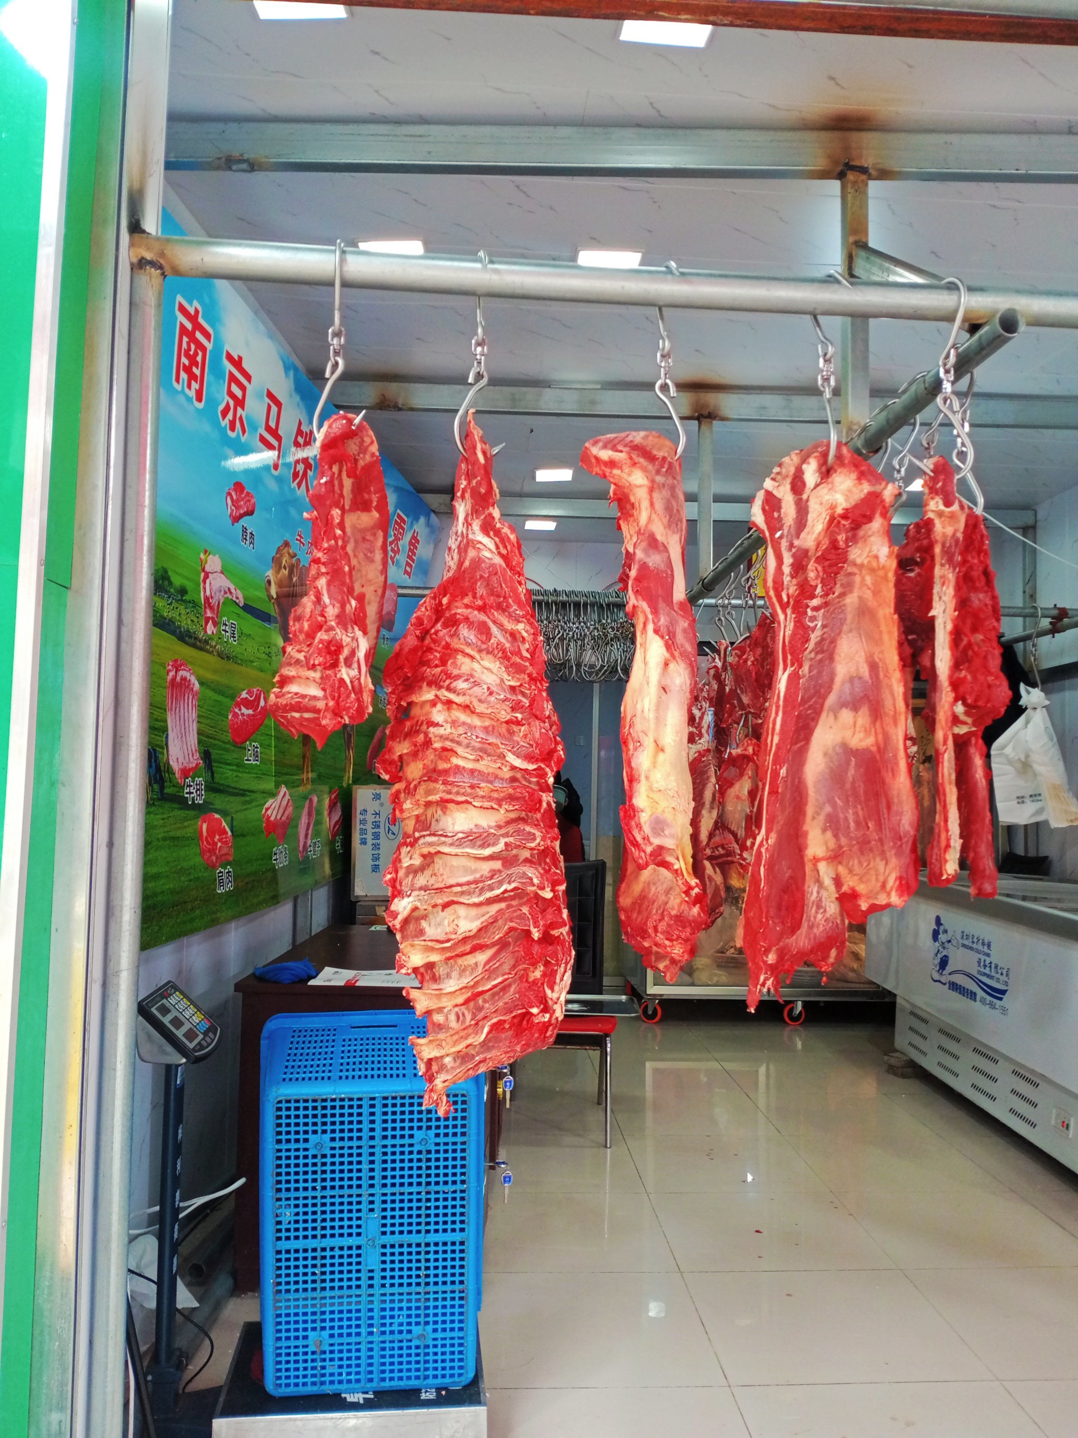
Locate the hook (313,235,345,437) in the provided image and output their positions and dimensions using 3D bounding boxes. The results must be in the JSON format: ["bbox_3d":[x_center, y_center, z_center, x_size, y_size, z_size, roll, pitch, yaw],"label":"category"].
[{"bbox_3d":[-0.320,-0.592,1.850,0.055,0.335,0.110,3,-4,-30],"label":"hook"}]

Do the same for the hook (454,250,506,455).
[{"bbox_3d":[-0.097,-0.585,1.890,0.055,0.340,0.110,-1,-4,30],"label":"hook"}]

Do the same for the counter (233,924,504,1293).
[{"bbox_3d":[-0.452,1.097,3.560,0.640,0.770,1.280,1,-4,2],"label":"counter"}]

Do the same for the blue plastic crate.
[{"bbox_3d":[-0.331,0.963,2.325,0.470,0.670,0.310,1,4,-7],"label":"blue plastic crate"}]

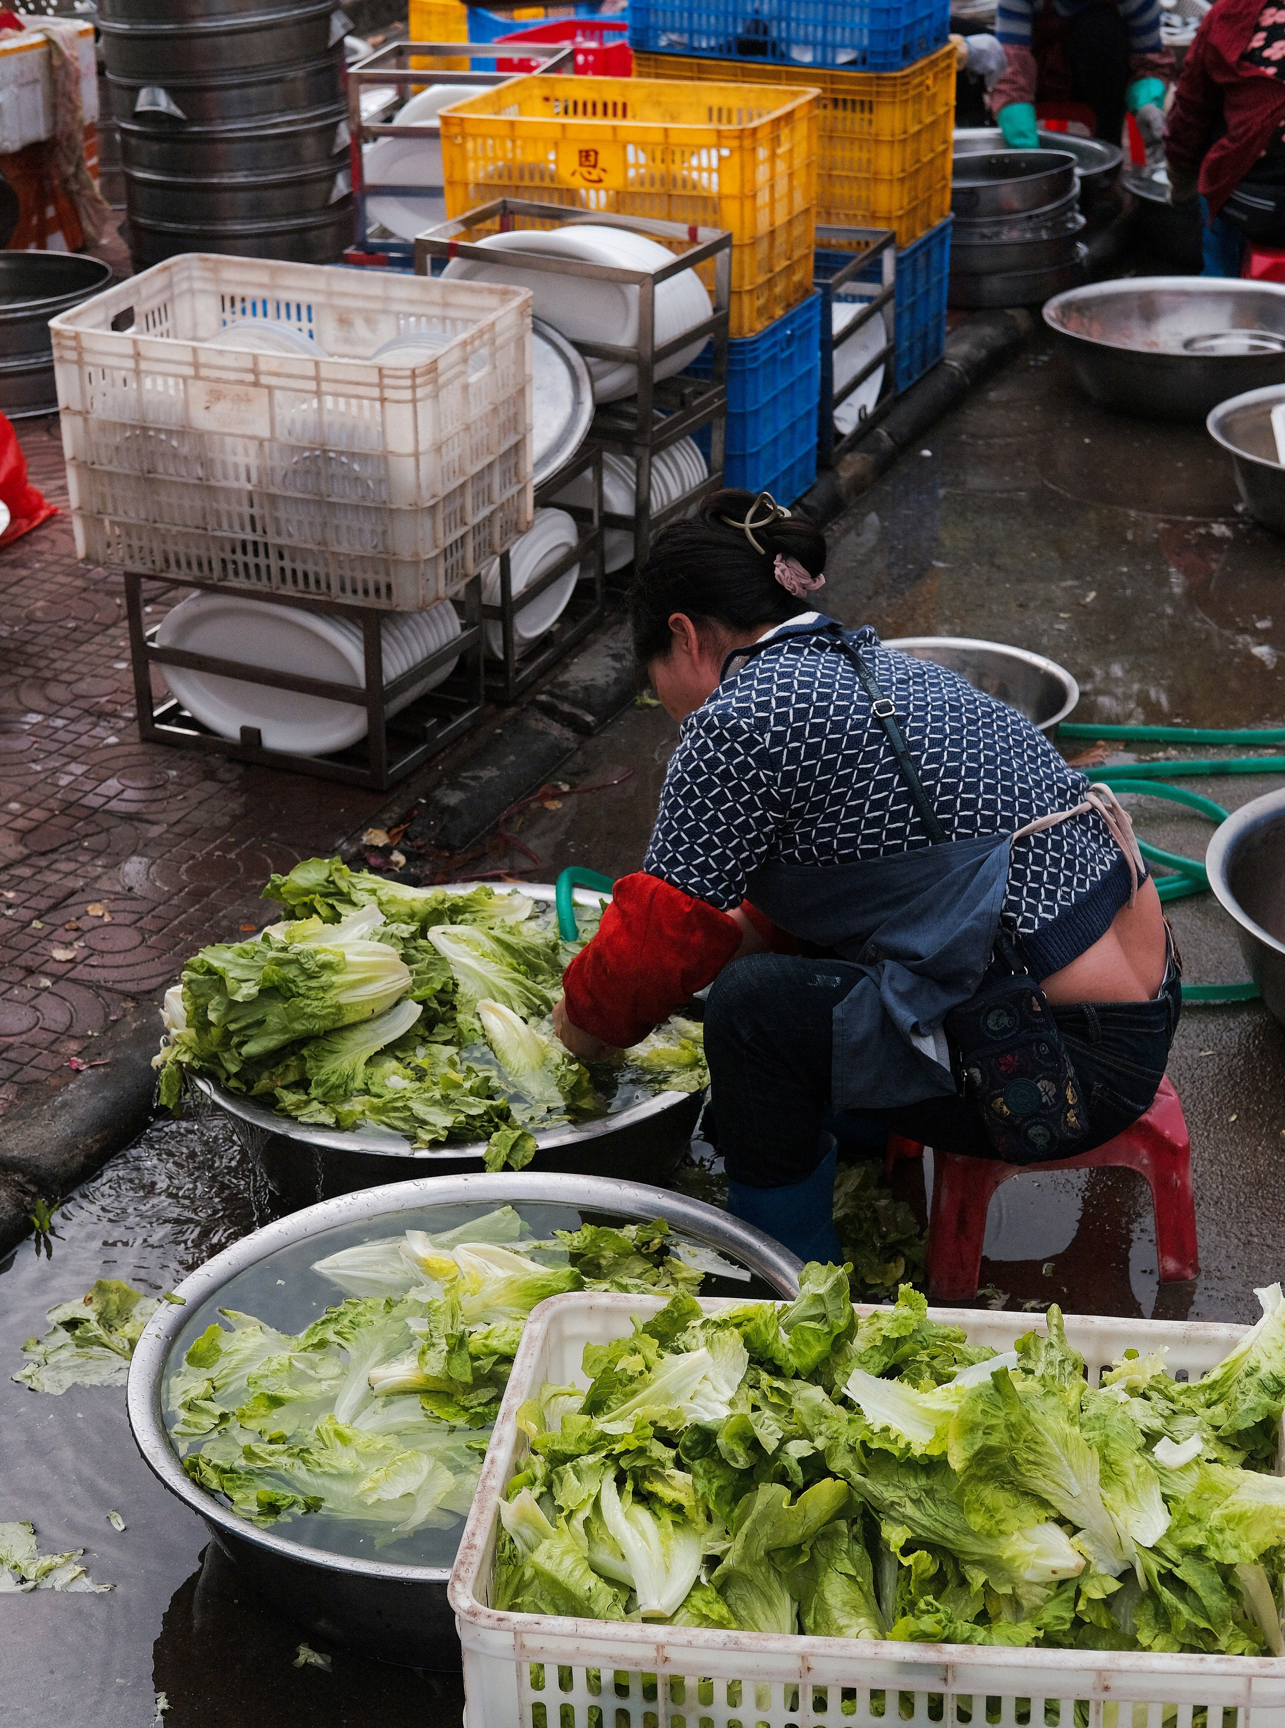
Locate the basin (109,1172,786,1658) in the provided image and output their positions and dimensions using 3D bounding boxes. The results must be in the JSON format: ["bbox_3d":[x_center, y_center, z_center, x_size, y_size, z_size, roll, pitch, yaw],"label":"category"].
[{"bbox_3d":[-0.145,0.564,2.764,0.680,0.207,0.680,-1,25,0],"label":"basin"}]

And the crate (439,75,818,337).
[{"bbox_3d":[-0.018,-1.242,5.339,0.610,0.377,0.422,9,27,20],"label":"crate"}]

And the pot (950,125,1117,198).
[{"bbox_3d":[0.905,-1.774,7.619,0.709,0.256,0.709,-1,25,0],"label":"pot"}]

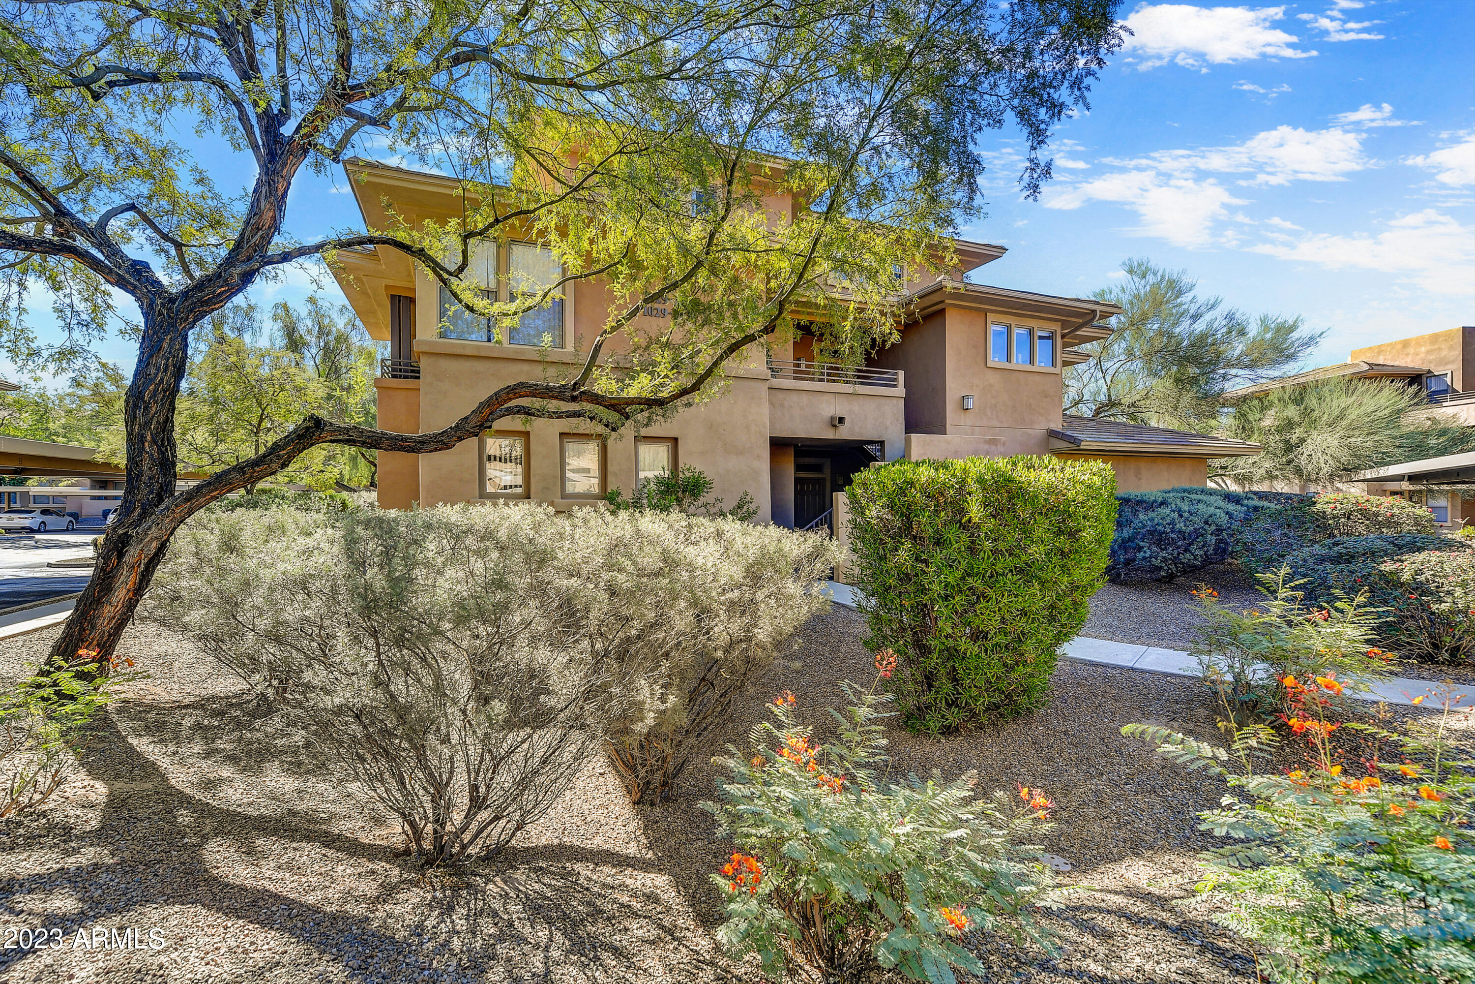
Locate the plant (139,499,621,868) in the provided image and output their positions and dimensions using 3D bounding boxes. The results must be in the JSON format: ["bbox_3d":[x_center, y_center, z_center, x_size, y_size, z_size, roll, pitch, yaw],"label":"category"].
[{"bbox_3d":[-1.460,0.850,2.670,1.850,1.600,1.750,0,0,-20],"label":"plant"}]

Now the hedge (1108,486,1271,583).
[{"bbox_3d":[8.500,0.780,11.200,3.000,1.700,2.400,0,0,-20],"label":"hedge"}]

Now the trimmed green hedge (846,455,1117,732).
[{"bbox_3d":[1.790,0.710,4.380,1.700,1.880,1.450,0,0,-20],"label":"trimmed green hedge"}]

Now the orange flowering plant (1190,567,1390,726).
[{"bbox_3d":[3.880,1.120,4.080,1.200,1.070,1.100,0,0,-20],"label":"orange flowering plant"}]

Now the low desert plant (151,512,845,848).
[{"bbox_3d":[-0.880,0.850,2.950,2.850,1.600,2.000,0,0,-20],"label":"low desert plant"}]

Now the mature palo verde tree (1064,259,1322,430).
[{"bbox_3d":[12.900,-2.650,17.200,7.200,8.600,6.500,0,0,-20],"label":"mature palo verde tree"}]

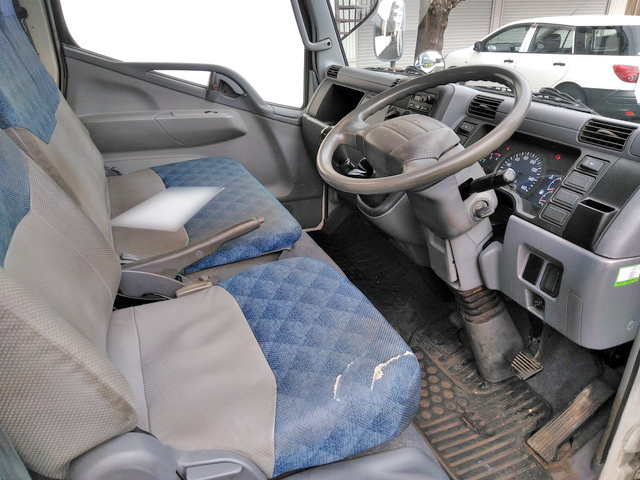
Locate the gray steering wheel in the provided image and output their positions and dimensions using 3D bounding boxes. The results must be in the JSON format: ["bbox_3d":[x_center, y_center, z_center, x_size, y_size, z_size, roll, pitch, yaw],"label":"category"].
[{"bbox_3d":[0.208,-0.213,1.022,0.430,0.090,0.430,-34,34,-8],"label":"gray steering wheel"}]

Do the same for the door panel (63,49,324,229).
[{"bbox_3d":[-0.432,-0.345,1.994,1.000,0.800,0.120,-11,27,-22],"label":"door panel"}]

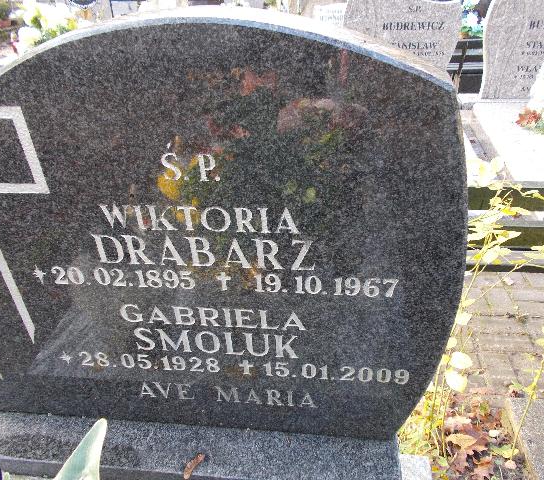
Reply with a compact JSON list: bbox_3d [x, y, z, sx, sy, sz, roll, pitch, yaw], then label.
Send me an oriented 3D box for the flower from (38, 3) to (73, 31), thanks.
[{"bbox_3d":[-1.171,-1.209,2.600,0.170,0.145,0.140,-14,31,-18],"label":"flower"}]

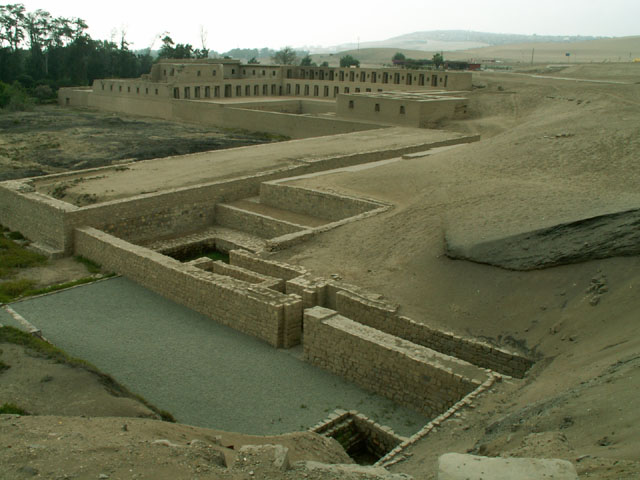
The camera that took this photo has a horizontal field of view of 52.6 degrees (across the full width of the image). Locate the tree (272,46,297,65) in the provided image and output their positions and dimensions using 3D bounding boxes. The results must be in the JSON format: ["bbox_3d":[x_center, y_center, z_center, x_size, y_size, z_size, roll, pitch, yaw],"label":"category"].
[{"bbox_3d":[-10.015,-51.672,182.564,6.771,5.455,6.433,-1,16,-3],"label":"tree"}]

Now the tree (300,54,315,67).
[{"bbox_3d":[-3.444,-49.211,178.301,3.857,3.552,3.665,0,16,-1],"label":"tree"}]

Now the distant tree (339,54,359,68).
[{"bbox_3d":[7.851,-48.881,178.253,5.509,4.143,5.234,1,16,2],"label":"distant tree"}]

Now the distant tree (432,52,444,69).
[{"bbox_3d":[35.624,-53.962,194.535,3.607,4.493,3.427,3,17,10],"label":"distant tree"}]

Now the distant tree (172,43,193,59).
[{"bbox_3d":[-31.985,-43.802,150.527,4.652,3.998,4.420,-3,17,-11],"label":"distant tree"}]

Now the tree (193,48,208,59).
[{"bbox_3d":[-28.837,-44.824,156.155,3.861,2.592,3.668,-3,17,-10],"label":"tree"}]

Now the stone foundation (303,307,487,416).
[{"bbox_3d":[2.575,4.551,23.703,7.983,1.951,1.044,15,22,42],"label":"stone foundation"}]

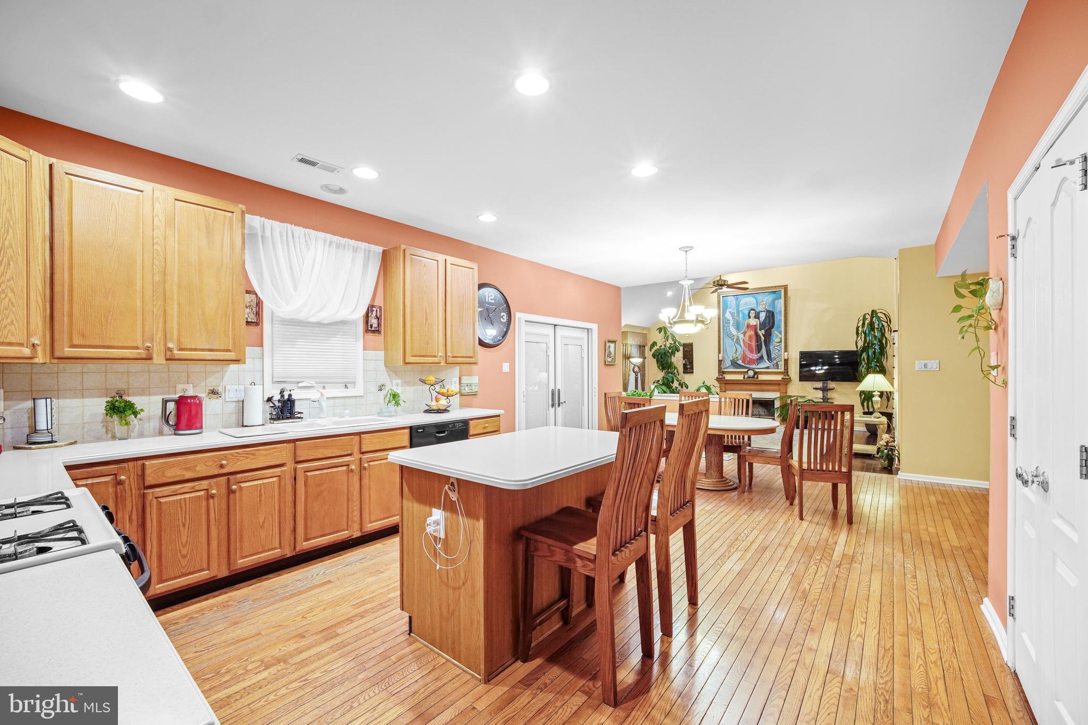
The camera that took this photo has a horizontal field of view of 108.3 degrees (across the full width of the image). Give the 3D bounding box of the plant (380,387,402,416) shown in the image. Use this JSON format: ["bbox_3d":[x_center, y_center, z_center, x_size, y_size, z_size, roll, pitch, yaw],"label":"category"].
[{"bbox_3d":[-1.414,0.368,3.620,0.170,0.270,0.180,-1,-1,41],"label":"plant"}]

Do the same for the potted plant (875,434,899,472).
[{"bbox_3d":[4.663,1.187,5.345,0.270,0.470,0.270,0,-1,42],"label":"potted plant"}]

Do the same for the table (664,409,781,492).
[{"bbox_3d":[1.764,1.040,4.639,1.620,0.745,1.070,0,0,39],"label":"table"}]

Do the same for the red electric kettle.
[{"bbox_3d":[-2.338,0.341,2.560,0.160,0.260,0.220,0,-1,42],"label":"red electric kettle"}]

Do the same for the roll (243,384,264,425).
[{"bbox_3d":[-2.116,0.316,2.860,0.145,0.305,0.145,-1,-1,41],"label":"roll"}]

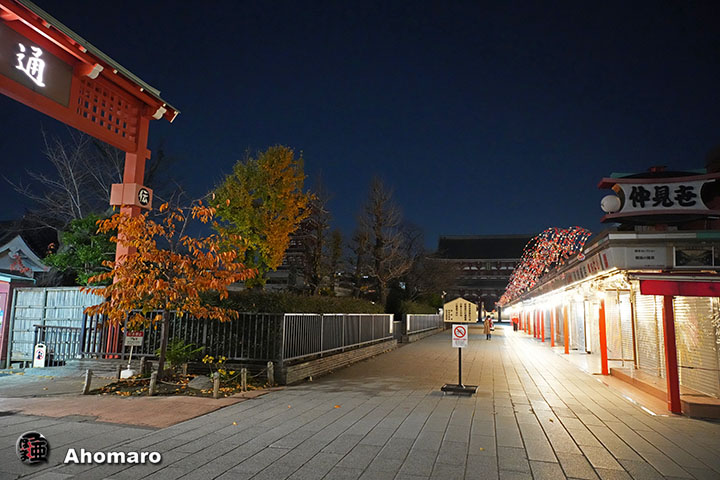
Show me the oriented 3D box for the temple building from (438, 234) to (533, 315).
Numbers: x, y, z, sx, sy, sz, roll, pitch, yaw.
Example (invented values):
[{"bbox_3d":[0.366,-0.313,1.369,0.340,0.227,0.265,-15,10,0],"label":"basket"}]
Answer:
[{"bbox_3d":[31.505,9.078,116.843,29.000,21.700,16.500,-1,-9,15],"label":"temple building"}]

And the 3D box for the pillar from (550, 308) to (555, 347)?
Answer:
[{"bbox_3d":[10.479,4.704,26.151,0.150,2.150,0.150,-1,-9,15],"label":"pillar"}]

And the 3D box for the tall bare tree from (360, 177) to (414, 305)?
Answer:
[{"bbox_3d":[1.469,0.995,27.718,3.200,9.634,3.100,1,-9,3],"label":"tall bare tree"}]

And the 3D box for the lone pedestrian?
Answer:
[{"bbox_3d":[8.402,5.742,31.456,0.500,1.630,0.500,-3,-9,23],"label":"lone pedestrian"}]

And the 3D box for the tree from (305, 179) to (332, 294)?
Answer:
[{"bbox_3d":[-3.363,1.108,37.364,2.400,12.158,2.400,2,-9,-5],"label":"tree"}]

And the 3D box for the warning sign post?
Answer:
[{"bbox_3d":[2.135,2.229,10.311,0.760,1.950,0.500,-1,-9,15],"label":"warning sign post"}]

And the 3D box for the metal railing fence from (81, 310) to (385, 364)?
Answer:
[{"bbox_3d":[-2.331,3.284,17.924,4.930,1.110,14.470,-1,-9,15],"label":"metal railing fence"}]

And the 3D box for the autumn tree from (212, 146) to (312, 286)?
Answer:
[{"bbox_3d":[-5.741,0.015,27.702,5.600,11.311,5.400,3,-9,-12],"label":"autumn tree"}]

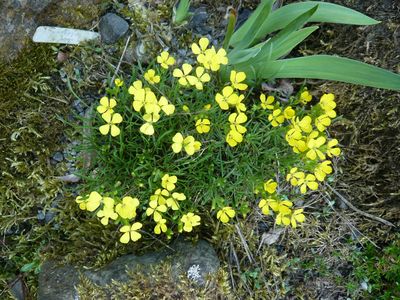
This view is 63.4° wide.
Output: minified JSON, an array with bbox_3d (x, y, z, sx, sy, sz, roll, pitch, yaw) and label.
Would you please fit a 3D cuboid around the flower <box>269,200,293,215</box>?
[{"bbox_3d":[0.106,0.076,0.426,0.032,0.011,0.016,0,68,-5],"label":"flower"}]

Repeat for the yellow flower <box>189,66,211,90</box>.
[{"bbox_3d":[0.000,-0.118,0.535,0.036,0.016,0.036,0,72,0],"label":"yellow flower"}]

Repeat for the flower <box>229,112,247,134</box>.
[{"bbox_3d":[0.054,-0.038,0.462,0.026,0.013,0.029,0,64,-2],"label":"flower"}]

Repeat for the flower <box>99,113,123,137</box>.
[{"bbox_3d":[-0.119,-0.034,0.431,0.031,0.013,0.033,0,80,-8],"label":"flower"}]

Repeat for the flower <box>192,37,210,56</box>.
[{"bbox_3d":[0.002,-0.159,0.505,0.029,0.013,0.033,0,78,0],"label":"flower"}]

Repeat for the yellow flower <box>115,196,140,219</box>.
[{"bbox_3d":[-0.094,0.076,0.423,0.033,0.016,0.030,0,75,0],"label":"yellow flower"}]

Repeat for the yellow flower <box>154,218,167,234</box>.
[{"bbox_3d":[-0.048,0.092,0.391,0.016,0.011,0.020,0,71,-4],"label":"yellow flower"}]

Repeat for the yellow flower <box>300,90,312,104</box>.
[{"bbox_3d":[0.153,-0.075,0.465,0.018,0.014,0.021,0,82,10],"label":"yellow flower"}]

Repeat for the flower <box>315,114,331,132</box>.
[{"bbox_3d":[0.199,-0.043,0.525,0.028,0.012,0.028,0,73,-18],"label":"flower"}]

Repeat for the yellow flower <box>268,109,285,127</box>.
[{"bbox_3d":[0.115,-0.048,0.484,0.025,0.013,0.029,0,72,0],"label":"yellow flower"}]

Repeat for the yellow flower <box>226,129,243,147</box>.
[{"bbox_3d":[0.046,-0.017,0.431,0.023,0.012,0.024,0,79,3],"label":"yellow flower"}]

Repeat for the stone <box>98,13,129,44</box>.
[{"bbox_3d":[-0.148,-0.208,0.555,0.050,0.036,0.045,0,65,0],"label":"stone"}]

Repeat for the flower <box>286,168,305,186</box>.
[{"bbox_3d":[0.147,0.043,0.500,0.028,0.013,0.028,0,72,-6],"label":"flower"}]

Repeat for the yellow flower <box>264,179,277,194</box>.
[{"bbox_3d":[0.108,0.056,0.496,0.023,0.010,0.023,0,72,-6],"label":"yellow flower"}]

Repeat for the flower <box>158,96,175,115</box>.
[{"bbox_3d":[-0.050,-0.065,0.474,0.028,0.013,0.028,0,75,-9],"label":"flower"}]

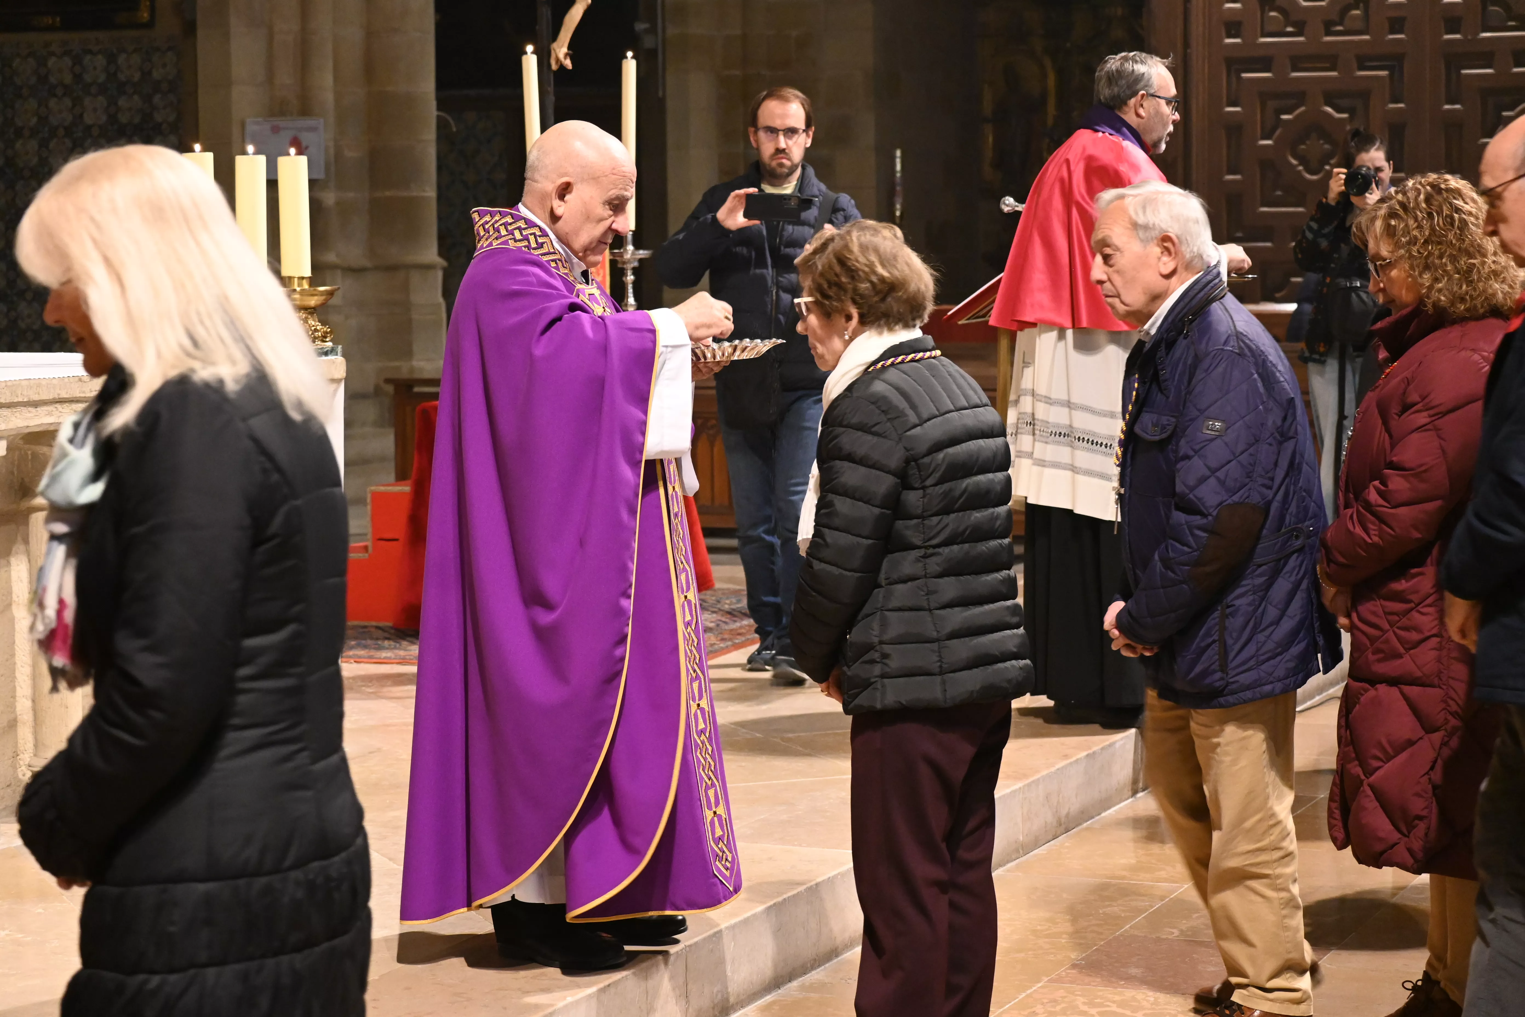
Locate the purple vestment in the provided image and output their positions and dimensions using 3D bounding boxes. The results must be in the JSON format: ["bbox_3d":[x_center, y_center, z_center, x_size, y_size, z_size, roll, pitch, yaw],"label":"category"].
[{"bbox_3d":[-0.371,0.110,6.120,0.610,1.370,0.620,1,6,16],"label":"purple vestment"}]

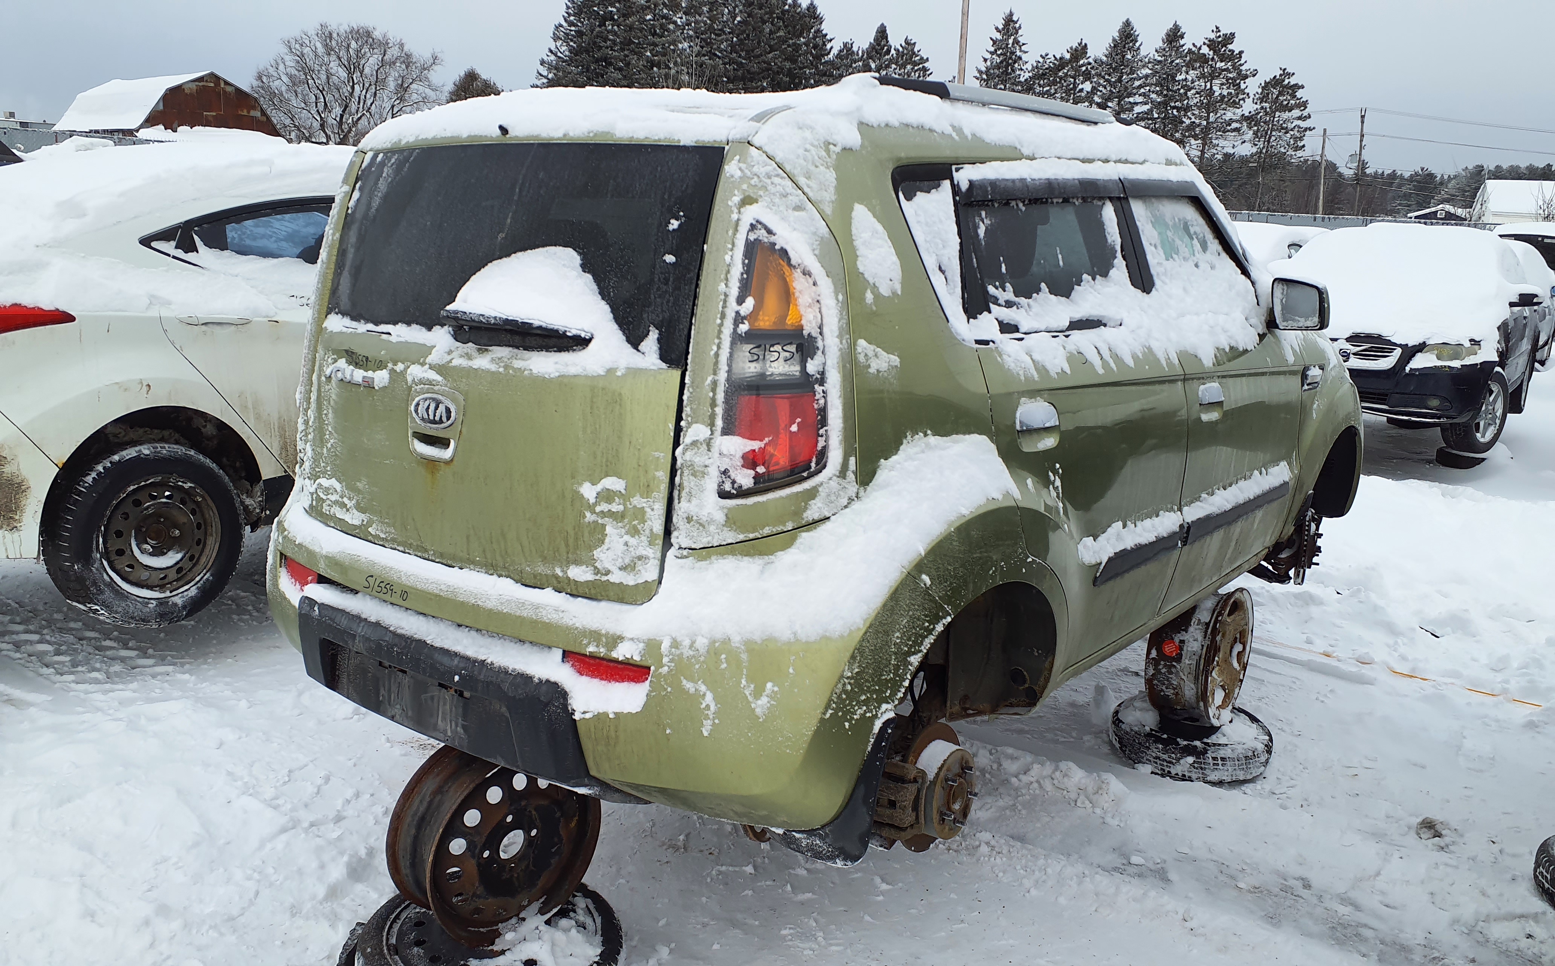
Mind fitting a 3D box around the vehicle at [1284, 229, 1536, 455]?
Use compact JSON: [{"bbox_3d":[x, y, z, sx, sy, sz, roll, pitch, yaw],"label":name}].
[{"bbox_3d":[5.118,-1.292,9.357,1.840,1.580,4.450,9,15,36],"label":"vehicle"}]

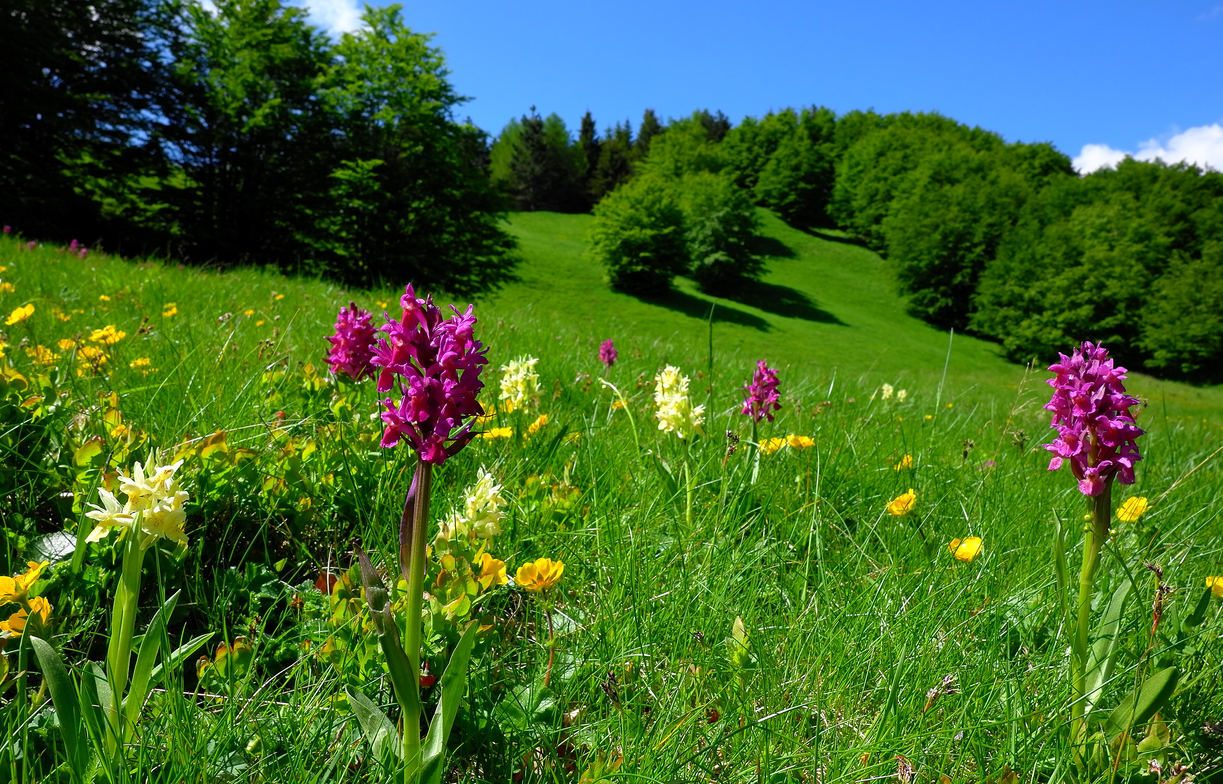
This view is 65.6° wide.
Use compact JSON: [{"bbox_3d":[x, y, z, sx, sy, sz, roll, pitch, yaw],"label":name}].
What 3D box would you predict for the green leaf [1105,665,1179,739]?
[{"bbox_3d":[0.244,0.143,0.438,0.016,0.042,0.008,44,8,29],"label":"green leaf"}]

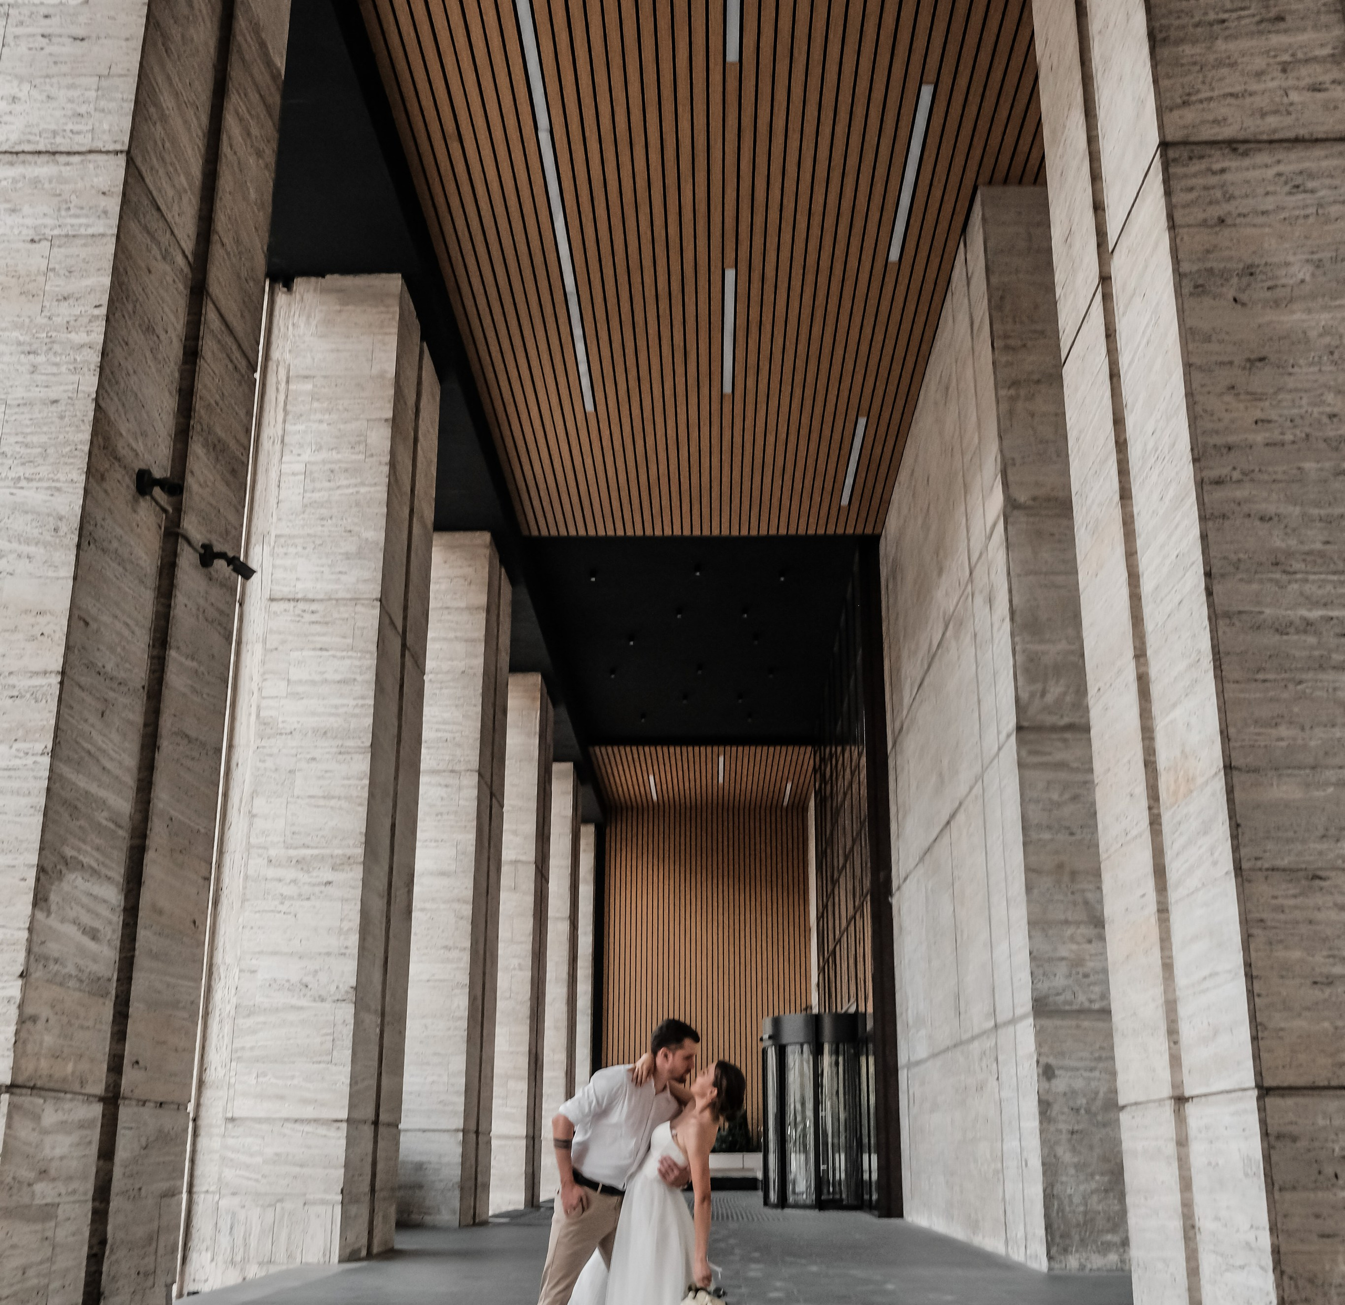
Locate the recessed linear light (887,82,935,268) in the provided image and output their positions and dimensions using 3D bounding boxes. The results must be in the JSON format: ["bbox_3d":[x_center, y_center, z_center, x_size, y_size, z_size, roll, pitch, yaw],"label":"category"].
[{"bbox_3d":[2.108,-4.222,13.459,0.100,0.060,2.553,0,-18,1],"label":"recessed linear light"}]

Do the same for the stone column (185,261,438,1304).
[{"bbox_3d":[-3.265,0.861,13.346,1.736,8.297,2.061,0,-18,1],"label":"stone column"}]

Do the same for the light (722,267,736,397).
[{"bbox_3d":[0.602,-3.377,16.025,0.100,0.060,2.553,0,-18,1],"label":"light"}]

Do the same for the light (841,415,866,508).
[{"bbox_3d":[2.271,-2.387,18.985,0.100,0.060,2.553,0,-18,1],"label":"light"}]

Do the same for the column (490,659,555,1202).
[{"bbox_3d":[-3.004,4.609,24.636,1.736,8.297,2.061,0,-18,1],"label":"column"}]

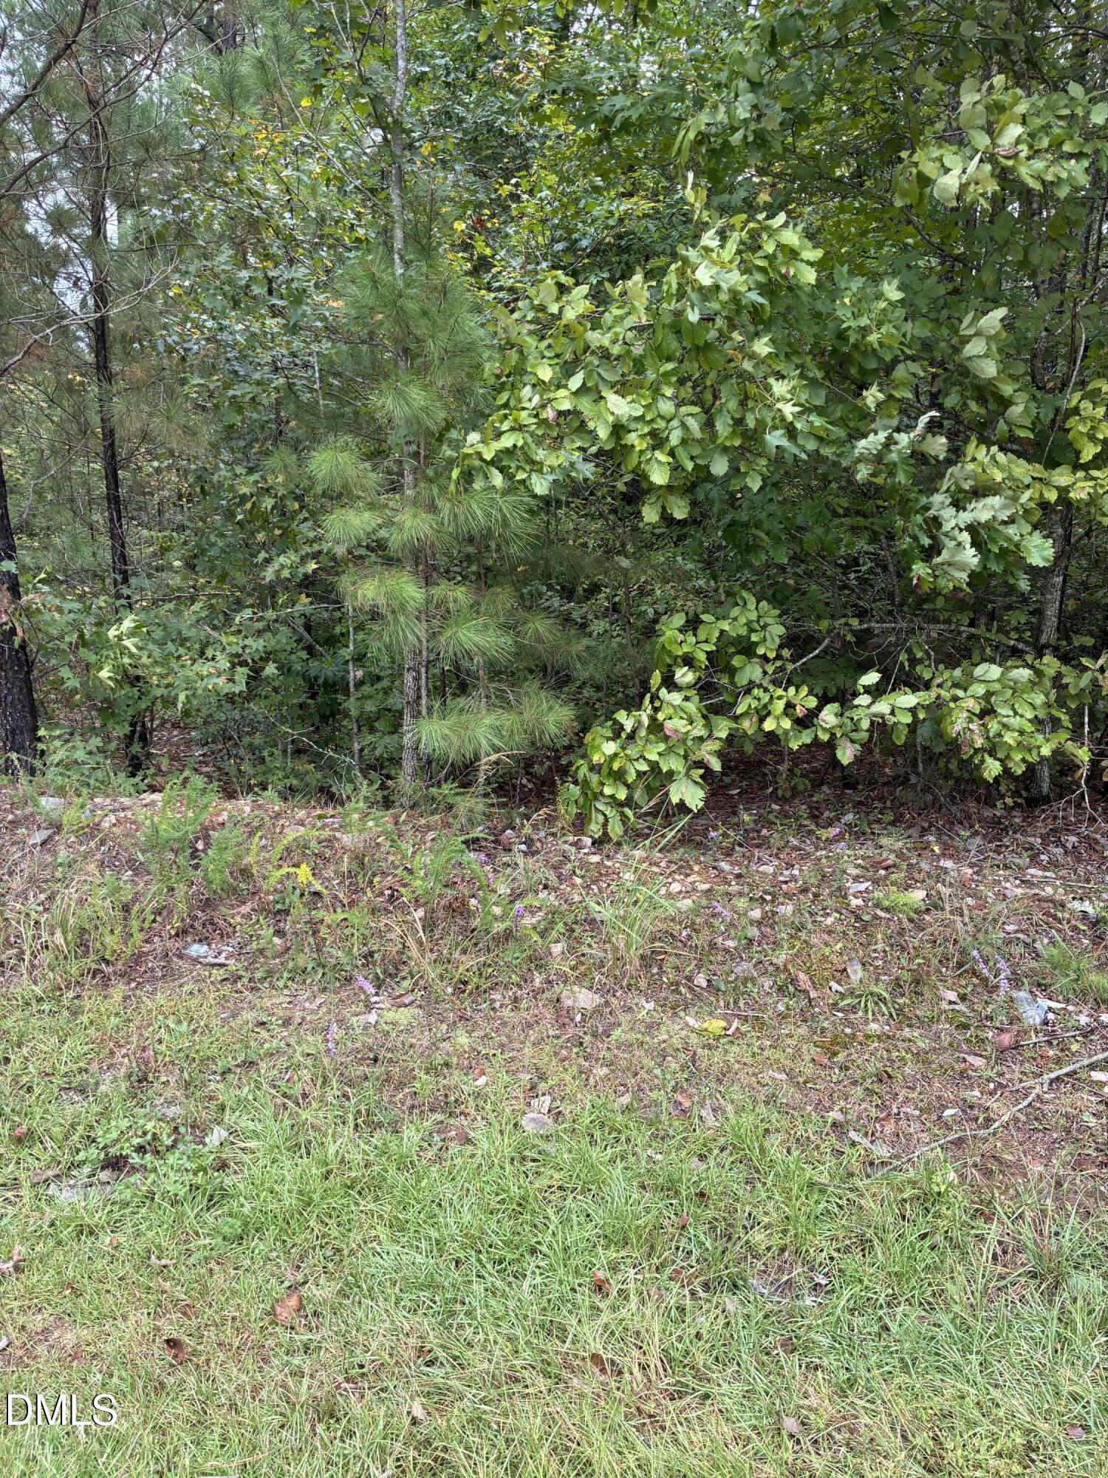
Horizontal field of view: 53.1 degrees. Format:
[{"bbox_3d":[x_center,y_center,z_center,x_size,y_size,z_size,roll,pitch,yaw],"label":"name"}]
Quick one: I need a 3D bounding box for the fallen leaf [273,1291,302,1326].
[{"bbox_3d":[-0.589,1.258,2.450,0.055,0.027,0.088,3,9,18],"label":"fallen leaf"}]

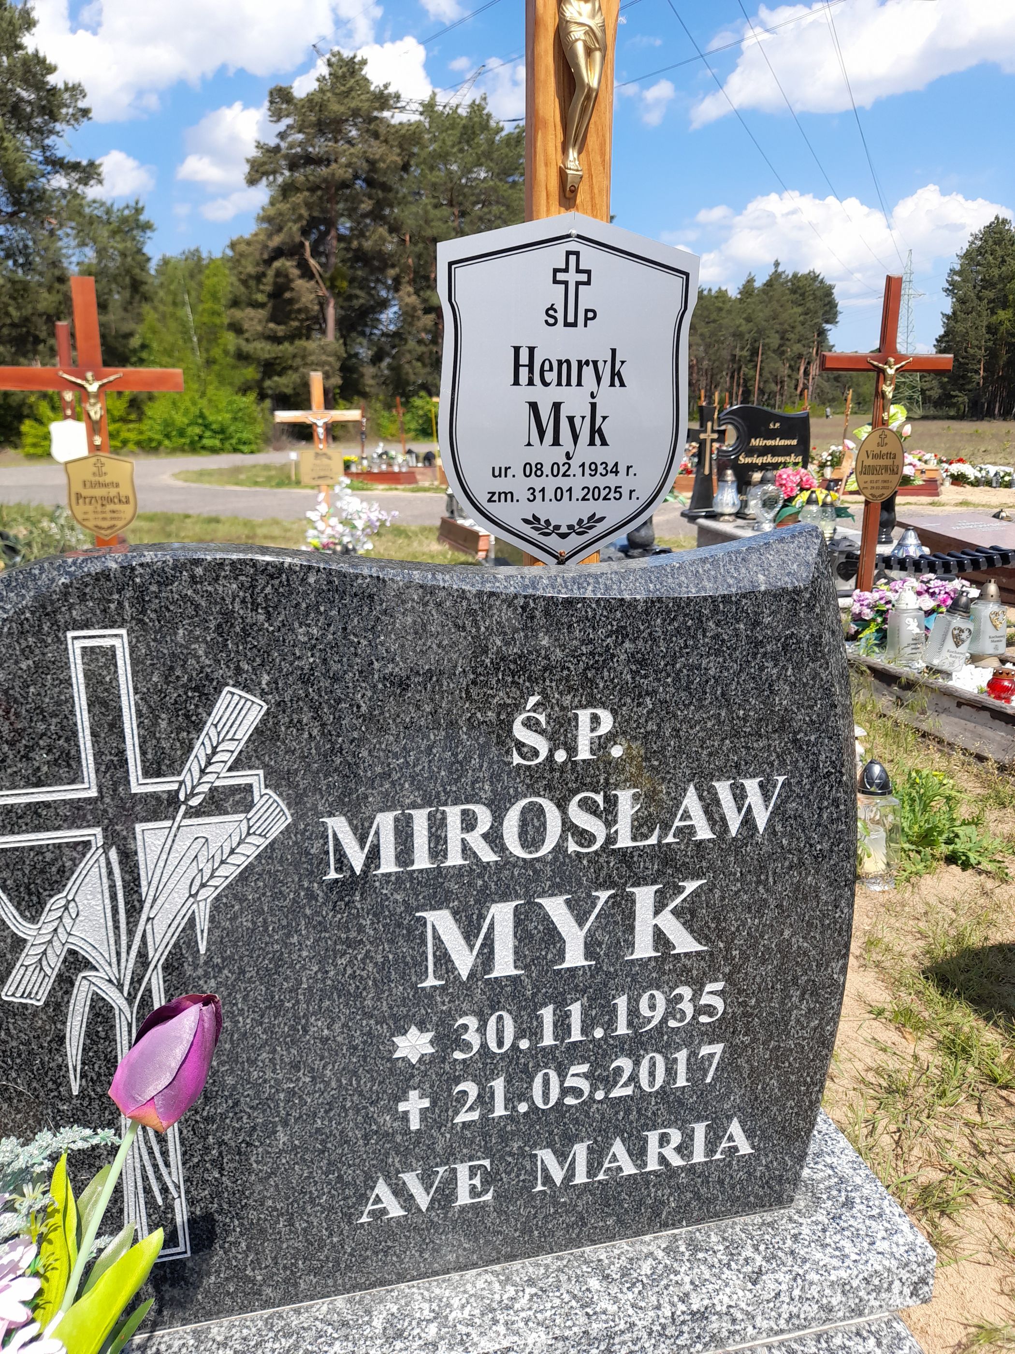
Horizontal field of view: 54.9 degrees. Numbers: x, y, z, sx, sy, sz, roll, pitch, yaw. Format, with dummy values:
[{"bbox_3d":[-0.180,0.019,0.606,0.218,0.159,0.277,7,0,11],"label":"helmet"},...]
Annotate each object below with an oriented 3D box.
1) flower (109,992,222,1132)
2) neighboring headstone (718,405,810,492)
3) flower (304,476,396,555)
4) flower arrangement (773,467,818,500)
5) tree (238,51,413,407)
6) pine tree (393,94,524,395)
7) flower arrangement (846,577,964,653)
[{"bbox_3d":[-0.193,0.217,0.550,0.046,0.077,0.046,21,-12,-6],"label":"flower"},{"bbox_3d":[1.631,-1.373,6.218,0.630,0.700,0.090,-5,16,-17],"label":"neighboring headstone"},{"bbox_3d":[-0.883,-0.883,5.500,0.480,0.480,0.420,-4,16,-14],"label":"flower"},{"bbox_3d":[1.665,-1.109,5.650,0.230,0.200,0.210,-4,16,-14],"label":"flower arrangement"},{"bbox_3d":[-6.229,-14.390,33.383,5.700,12.300,5.700,0,15,0],"label":"tree"},{"bbox_3d":[-1.925,-16.171,39.116,5.000,12.700,5.000,0,15,0],"label":"pine tree"},{"bbox_3d":[1.634,-0.251,3.970,0.420,0.300,0.320,-4,16,-14],"label":"flower arrangement"}]

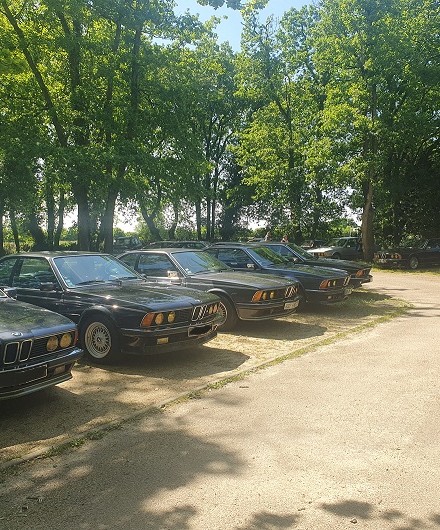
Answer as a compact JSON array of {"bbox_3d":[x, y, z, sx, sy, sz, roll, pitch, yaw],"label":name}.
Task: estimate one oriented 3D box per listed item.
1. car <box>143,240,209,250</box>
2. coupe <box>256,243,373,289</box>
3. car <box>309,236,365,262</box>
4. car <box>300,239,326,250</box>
[{"bbox_3d":[-1.092,-0.142,19.000,4.700,1.420,1.740,0,3,14],"label":"car"},{"bbox_3d":[1.770,0.072,14.311,4.760,1.365,1.730,1,4,23],"label":"coupe"},{"bbox_3d":[6.720,-0.760,28.952,4.760,1.370,1.730,-3,4,-38],"label":"car"},{"bbox_3d":[6.300,-1.066,35.200,4.600,1.380,1.720,-3,4,-34],"label":"car"}]

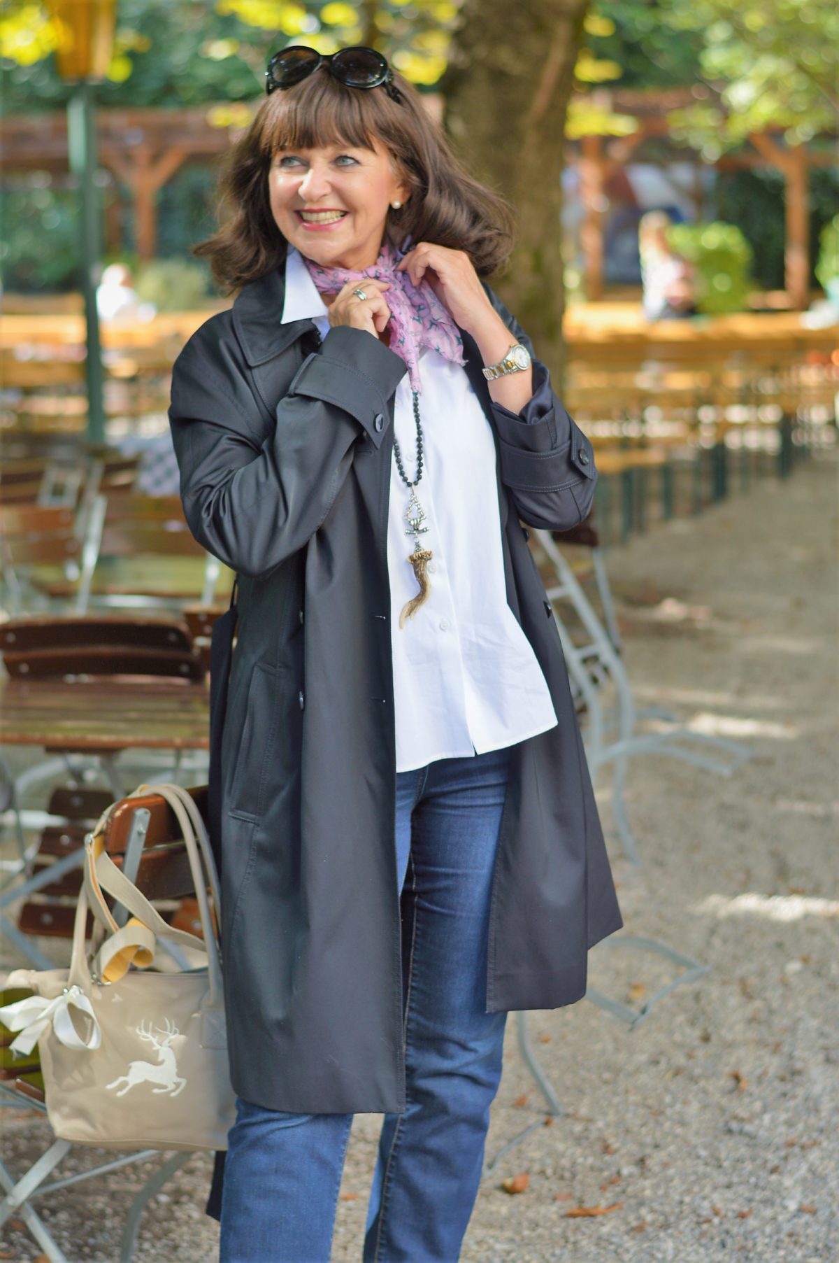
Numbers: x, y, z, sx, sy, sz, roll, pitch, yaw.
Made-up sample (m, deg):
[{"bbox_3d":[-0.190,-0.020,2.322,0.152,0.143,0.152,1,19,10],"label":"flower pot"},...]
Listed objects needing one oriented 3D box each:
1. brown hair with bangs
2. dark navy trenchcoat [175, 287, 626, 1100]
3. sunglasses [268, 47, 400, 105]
[{"bbox_3d":[-0.072,-0.509,2.960,0.335,0.250,0.265,2,9,20],"label":"brown hair with bangs"},{"bbox_3d":[-0.026,0.052,3.000,0.500,0.930,0.410,-4,9,-20],"label":"dark navy trenchcoat"},{"bbox_3d":[-0.081,-0.585,2.919,0.147,0.055,0.135,2,-24,18],"label":"sunglasses"}]

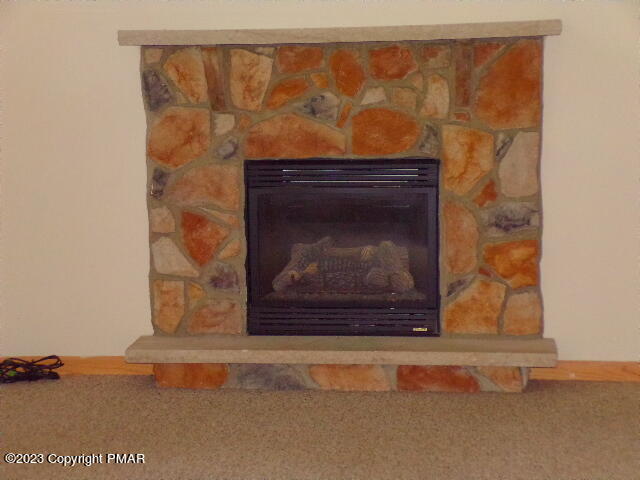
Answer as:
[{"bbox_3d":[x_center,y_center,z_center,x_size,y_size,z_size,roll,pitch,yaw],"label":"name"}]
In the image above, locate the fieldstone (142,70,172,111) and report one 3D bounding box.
[{"bbox_3d":[-0.731,-0.682,6.229,0.139,0.180,0.070,0,8,8],"label":"fieldstone"}]

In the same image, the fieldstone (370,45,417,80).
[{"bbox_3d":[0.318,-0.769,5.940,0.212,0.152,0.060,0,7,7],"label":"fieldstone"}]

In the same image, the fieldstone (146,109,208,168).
[{"bbox_3d":[-0.633,-0.471,6.253,0.288,0.281,0.080,0,8,8],"label":"fieldstone"}]

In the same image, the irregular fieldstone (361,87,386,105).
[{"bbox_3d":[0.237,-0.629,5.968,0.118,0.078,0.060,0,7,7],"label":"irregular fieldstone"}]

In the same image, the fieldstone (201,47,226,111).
[{"bbox_3d":[-0.475,-0.731,6.186,0.119,0.286,0.065,0,8,8],"label":"fieldstone"}]

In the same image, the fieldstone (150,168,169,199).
[{"bbox_3d":[-0.760,-0.271,6.549,0.083,0.146,0.060,0,7,7],"label":"fieldstone"}]

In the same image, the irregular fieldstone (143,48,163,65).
[{"bbox_3d":[-0.783,-0.868,6.477,0.092,0.075,0.055,0,7,7],"label":"irregular fieldstone"}]

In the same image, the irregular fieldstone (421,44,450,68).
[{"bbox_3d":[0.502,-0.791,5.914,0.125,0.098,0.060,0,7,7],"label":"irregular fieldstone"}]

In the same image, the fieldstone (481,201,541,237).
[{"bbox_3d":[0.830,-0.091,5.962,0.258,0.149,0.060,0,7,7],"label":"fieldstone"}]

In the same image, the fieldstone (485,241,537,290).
[{"bbox_3d":[0.896,0.112,6.389,0.253,0.230,0.075,0,7,7],"label":"fieldstone"}]

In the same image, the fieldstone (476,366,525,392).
[{"bbox_3d":[0.792,0.604,6.003,0.208,0.116,0.070,0,8,8],"label":"fieldstone"}]

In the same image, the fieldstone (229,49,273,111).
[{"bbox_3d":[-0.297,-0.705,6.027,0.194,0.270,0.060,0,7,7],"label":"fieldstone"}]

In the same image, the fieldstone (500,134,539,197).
[{"bbox_3d":[0.920,-0.349,6.330,0.187,0.299,0.075,0,7,7],"label":"fieldstone"}]

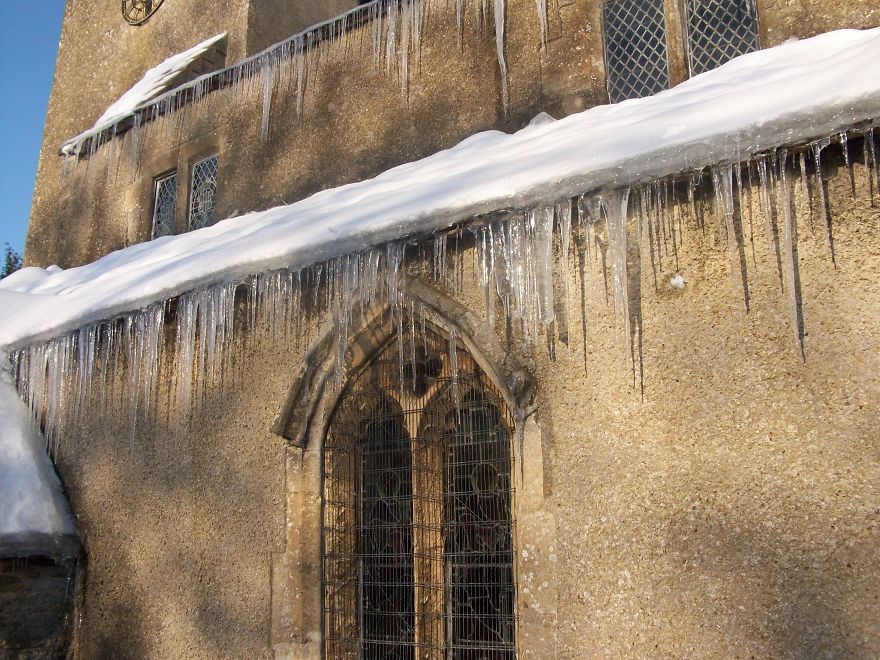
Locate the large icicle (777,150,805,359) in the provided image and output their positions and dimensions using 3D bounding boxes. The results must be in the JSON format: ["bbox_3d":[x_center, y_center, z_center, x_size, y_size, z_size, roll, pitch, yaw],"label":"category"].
[{"bbox_3d":[1.388,-0.315,3.405,0.042,0.836,0.042,-8,-14,36],"label":"large icicle"}]

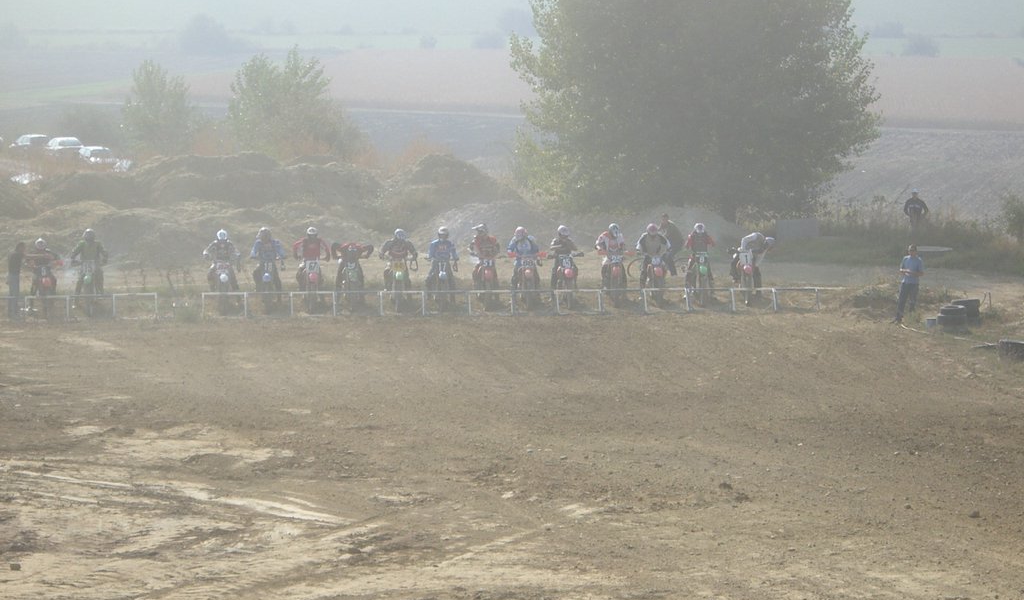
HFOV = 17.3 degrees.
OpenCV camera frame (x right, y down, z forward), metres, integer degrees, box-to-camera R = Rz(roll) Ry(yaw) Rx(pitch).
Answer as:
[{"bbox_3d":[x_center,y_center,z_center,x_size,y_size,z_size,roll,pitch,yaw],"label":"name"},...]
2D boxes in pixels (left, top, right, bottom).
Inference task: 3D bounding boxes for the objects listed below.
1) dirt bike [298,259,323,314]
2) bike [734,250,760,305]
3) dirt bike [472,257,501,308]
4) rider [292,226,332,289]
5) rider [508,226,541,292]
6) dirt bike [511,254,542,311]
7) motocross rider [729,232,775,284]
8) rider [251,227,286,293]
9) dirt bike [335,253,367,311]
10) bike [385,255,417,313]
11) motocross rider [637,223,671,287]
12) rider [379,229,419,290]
[{"bbox_3d":[-4.572,-0.343,76.522,0.800,1.180,2.100,0,5,-4],"label":"dirt bike"},{"bbox_3d":[5.332,-0.563,77.765,0.800,1.230,2.100,0,6,-4],"label":"bike"},{"bbox_3d":[-0.632,-0.473,77.382,0.800,1.230,2.100,0,6,-4],"label":"dirt bike"},{"bbox_3d":[-4.582,-0.815,77.457,0.860,1.686,0.800,0,6,-4],"label":"rider"},{"bbox_3d":[0.265,-0.824,77.767,0.780,1.682,0.800,0,6,-4],"label":"rider"},{"bbox_3d":[0.339,-0.425,79.220,0.800,1.220,2.100,-1,6,-5],"label":"dirt bike"},{"bbox_3d":[5.547,-0.782,78.101,0.950,1.505,0.850,-2,6,-22],"label":"motocross rider"},{"bbox_3d":[-5.689,-0.900,78.876,0.850,1.620,0.850,-1,6,-5],"label":"rider"},{"bbox_3d":[-3.668,-0.354,76.585,0.800,1.180,2.100,0,5,-4],"label":"dirt bike"},{"bbox_3d":[-2.535,-0.353,76.663,0.800,1.180,2.100,0,5,-4],"label":"bike"},{"bbox_3d":[3.347,-1.001,79.850,0.830,1.650,0.850,-1,6,-5],"label":"motocross rider"},{"bbox_3d":[-2.611,-0.805,77.583,0.880,1.621,0.800,0,6,-4],"label":"rider"}]

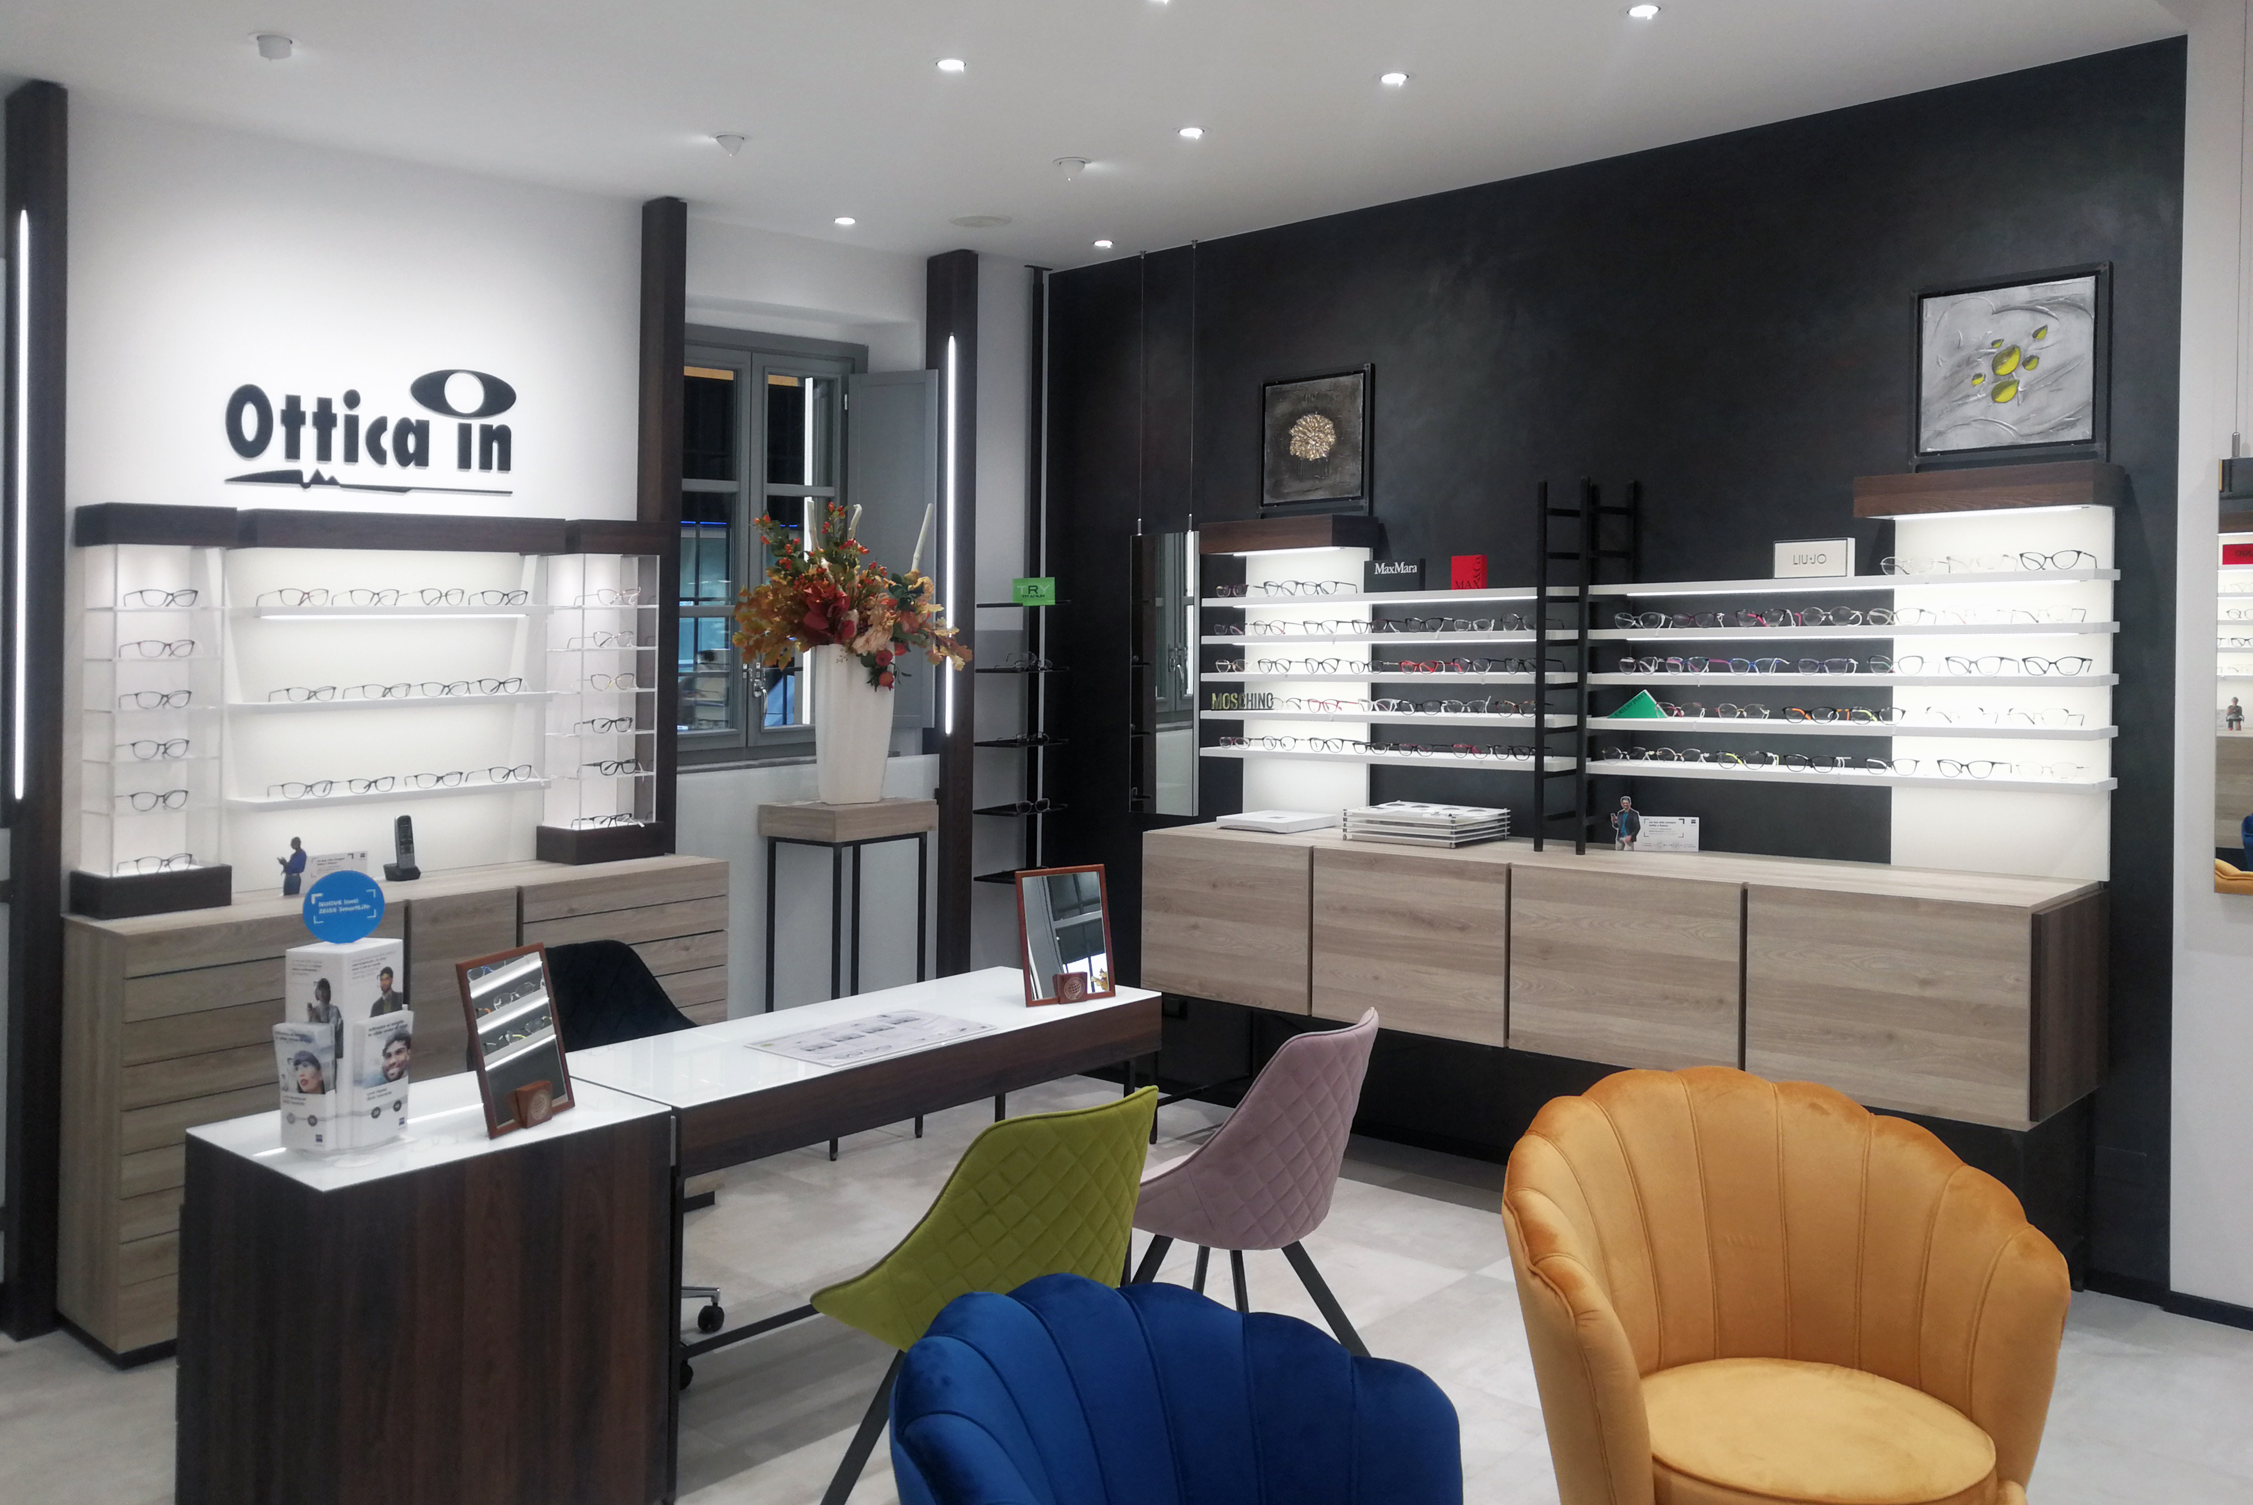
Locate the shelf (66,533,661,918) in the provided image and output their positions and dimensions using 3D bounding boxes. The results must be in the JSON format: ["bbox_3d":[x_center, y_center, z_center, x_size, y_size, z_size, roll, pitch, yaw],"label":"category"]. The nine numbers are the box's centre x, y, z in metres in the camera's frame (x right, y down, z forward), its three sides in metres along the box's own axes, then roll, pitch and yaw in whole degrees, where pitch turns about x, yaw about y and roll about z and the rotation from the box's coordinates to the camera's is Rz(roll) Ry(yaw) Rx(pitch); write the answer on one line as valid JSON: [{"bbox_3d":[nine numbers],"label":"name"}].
[{"bbox_3d":[-1.884,-0.083,4.573,0.240,0.870,1.500,2,3,41],"label":"shelf"}]

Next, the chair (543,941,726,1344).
[{"bbox_3d":[-1.173,0.919,3.910,0.550,0.890,0.520,2,3,42],"label":"chair"}]

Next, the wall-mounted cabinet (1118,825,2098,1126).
[{"bbox_3d":[1.238,0.542,5.018,2.620,0.510,0.590,2,3,41],"label":"wall-mounted cabinet"}]

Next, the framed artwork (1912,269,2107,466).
[{"bbox_3d":[2.202,-0.958,4.402,0.420,0.415,0.040,2,3,41],"label":"framed artwork"}]

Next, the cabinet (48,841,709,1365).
[{"bbox_3d":[-1.827,0.831,4.610,1.541,0.962,0.460,-3,4,-44],"label":"cabinet"}]

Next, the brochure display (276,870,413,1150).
[{"bbox_3d":[-1.345,0.436,3.015,0.200,0.455,0.185,-2,3,-40],"label":"brochure display"}]

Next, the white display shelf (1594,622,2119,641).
[{"bbox_3d":[1.773,-0.306,4.405,1.225,0.026,0.210,3,4,41],"label":"white display shelf"}]

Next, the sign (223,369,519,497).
[{"bbox_3d":[-1.960,-0.859,4.612,0.765,0.335,0.020,-3,4,-42],"label":"sign"}]

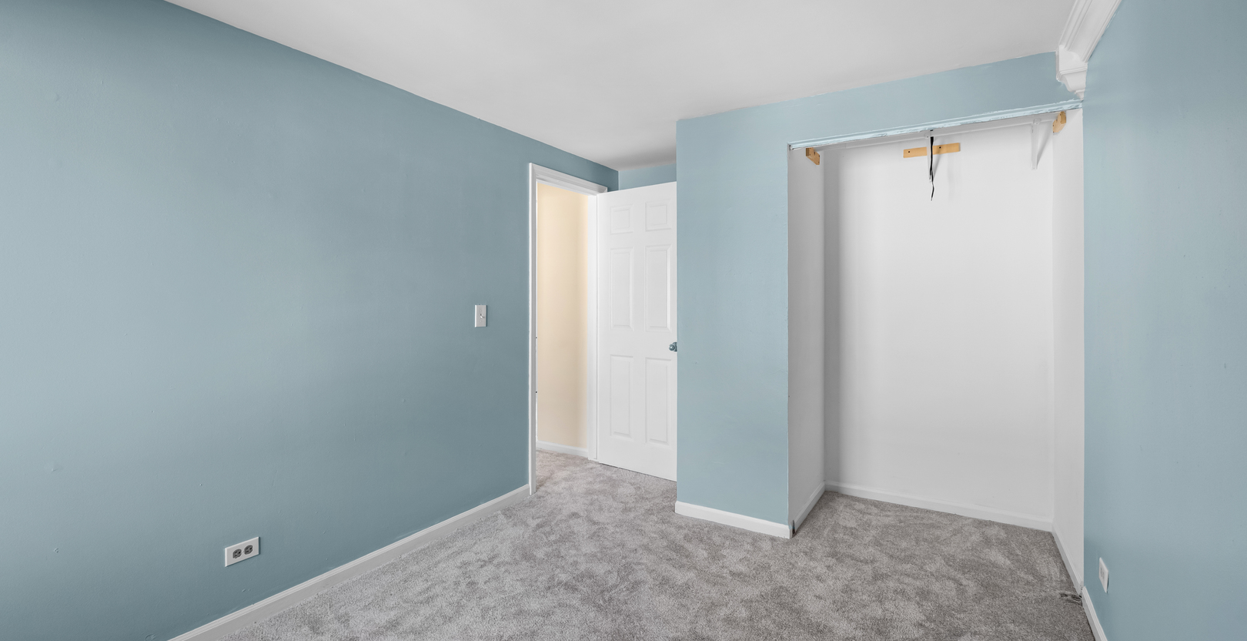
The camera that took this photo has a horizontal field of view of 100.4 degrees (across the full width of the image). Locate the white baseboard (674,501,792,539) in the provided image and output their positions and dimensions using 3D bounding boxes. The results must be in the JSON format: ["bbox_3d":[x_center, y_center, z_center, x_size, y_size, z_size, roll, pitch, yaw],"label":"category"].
[{"bbox_3d":[0.592,1.096,2.880,0.654,0.073,0.016,1,2,32],"label":"white baseboard"}]

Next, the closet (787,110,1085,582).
[{"bbox_3d":[1.578,0.121,2.742,1.170,2.037,0.844,1,2,32],"label":"closet"}]

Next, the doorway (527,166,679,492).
[{"bbox_3d":[-0.071,0.048,3.485,0.765,2.114,0.855,1,2,32],"label":"doorway"}]

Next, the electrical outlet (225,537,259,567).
[{"bbox_3d":[-1.457,0.884,1.987,0.010,0.070,0.114,1,2,32],"label":"electrical outlet"}]

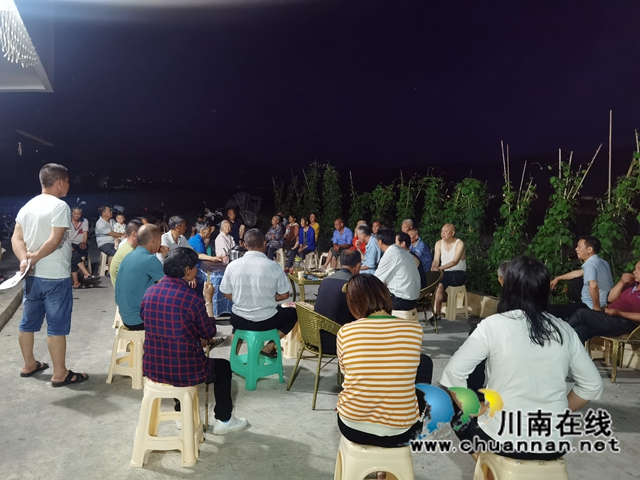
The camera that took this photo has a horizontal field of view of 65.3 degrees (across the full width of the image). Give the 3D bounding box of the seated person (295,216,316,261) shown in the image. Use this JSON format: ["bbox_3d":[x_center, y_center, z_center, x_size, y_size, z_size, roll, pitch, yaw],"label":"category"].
[{"bbox_3d":[-0.422,0.076,11.332,0.500,1.210,0.850,4,5,37],"label":"seated person"}]

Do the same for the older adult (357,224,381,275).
[{"bbox_3d":[0.549,0.408,6.742,0.800,1.220,0.500,1,4,-7],"label":"older adult"}]

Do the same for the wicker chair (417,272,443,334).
[{"bbox_3d":[1.180,0.719,6.040,0.580,0.730,0.600,1,4,-5],"label":"wicker chair"}]

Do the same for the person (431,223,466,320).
[{"bbox_3d":[1.659,0.419,6.590,0.740,1.280,0.500,-2,5,-41],"label":"person"}]

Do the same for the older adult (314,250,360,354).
[{"bbox_3d":[0.220,0.662,4.450,0.520,1.140,0.800,4,4,20],"label":"older adult"}]

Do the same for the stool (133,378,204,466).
[{"bbox_3d":[-0.849,1.019,2.897,0.360,0.440,0.340,2,4,2],"label":"stool"}]

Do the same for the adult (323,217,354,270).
[{"bbox_3d":[0.357,0.071,11.582,0.560,1.180,0.800,5,5,33],"label":"adult"}]

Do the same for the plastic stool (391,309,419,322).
[{"bbox_3d":[0.816,0.908,5.134,0.340,0.445,0.340,4,4,20],"label":"plastic stool"}]

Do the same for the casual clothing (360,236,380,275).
[{"bbox_3d":[0.713,0.189,6.728,0.420,0.530,0.460,5,5,30],"label":"casual clothing"}]

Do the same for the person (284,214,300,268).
[{"bbox_3d":[-0.701,0.001,11.781,0.750,1.210,0.500,0,5,-30],"label":"person"}]

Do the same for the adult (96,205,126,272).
[{"bbox_3d":[-3.920,0.072,9.350,0.680,1.310,0.500,5,4,28],"label":"adult"}]

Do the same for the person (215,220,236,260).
[{"bbox_3d":[-1.420,0.342,7.650,0.460,1.220,0.680,1,4,-30],"label":"person"}]

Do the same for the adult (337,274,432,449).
[{"bbox_3d":[0.313,0.720,2.425,0.540,1.160,0.840,3,4,15],"label":"adult"}]

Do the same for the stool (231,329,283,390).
[{"bbox_3d":[-0.530,0.986,4.240,0.350,0.450,0.350,5,5,37],"label":"stool"}]

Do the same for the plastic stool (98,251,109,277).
[{"bbox_3d":[-3.970,0.496,9.430,0.360,0.450,0.360,3,4,0],"label":"plastic stool"}]

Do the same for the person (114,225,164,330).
[{"bbox_3d":[-1.305,0.503,4.196,0.520,1.270,0.820,5,5,38],"label":"person"}]

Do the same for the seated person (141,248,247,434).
[{"bbox_3d":[-0.765,0.627,3.023,0.540,1.180,0.760,5,5,35],"label":"seated person"}]

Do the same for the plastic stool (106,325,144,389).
[{"bbox_3d":[-1.520,0.945,4.150,0.360,0.450,0.360,4,4,14],"label":"plastic stool"}]

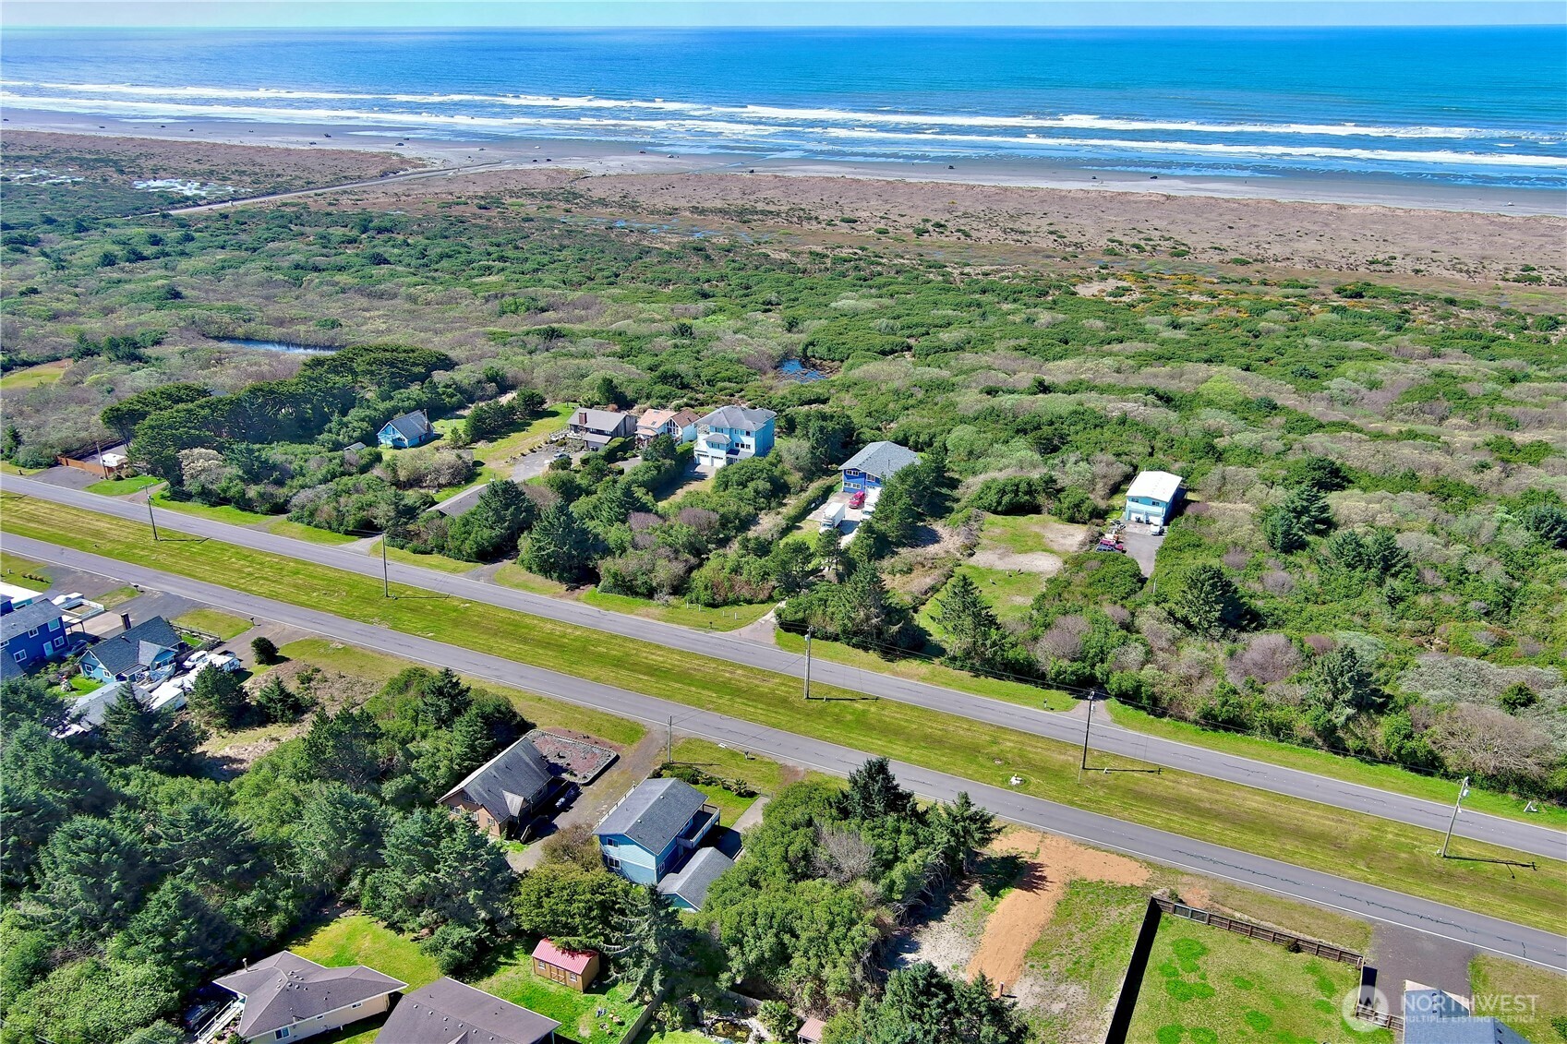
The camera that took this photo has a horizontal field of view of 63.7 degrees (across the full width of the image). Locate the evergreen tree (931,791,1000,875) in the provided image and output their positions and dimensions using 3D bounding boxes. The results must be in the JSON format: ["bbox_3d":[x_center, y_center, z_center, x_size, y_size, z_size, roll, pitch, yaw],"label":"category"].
[{"bbox_3d":[21.944,36.751,149.309,8.400,10.987,8.400,0,22,0],"label":"evergreen tree"}]

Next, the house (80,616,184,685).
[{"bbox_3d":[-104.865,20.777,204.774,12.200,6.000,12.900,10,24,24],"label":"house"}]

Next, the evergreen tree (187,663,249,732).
[{"bbox_3d":[-80.737,24.455,180.214,8.200,9.300,8.200,0,22,0],"label":"evergreen tree"}]

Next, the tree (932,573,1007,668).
[{"bbox_3d":[30.670,15.554,205.188,11.600,15.400,11.600,0,22,0],"label":"tree"}]

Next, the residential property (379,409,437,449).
[{"bbox_3d":[-90.387,-22.346,301.896,9.200,6.200,11.000,10,24,23],"label":"residential property"}]

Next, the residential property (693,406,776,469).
[{"bbox_3d":[-10.568,-19.623,288.396,14.300,11.000,14.500,8,23,19],"label":"residential property"}]

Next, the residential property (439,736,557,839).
[{"bbox_3d":[-36.844,33.809,162.932,9.800,6.400,12.200,10,24,24],"label":"residential property"}]

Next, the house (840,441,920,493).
[{"bbox_3d":[21.390,-11.553,276.743,11.800,6.300,18.500,9,24,22],"label":"house"}]

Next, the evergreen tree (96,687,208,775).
[{"bbox_3d":[-91.132,28.037,178.680,13.200,11.800,13.200,0,22,0],"label":"evergreen tree"}]

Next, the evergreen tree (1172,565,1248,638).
[{"bbox_3d":[73.928,12.888,216.490,11.900,12.000,11.900,0,22,0],"label":"evergreen tree"}]

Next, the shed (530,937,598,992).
[{"bbox_3d":[-22.890,46.674,134.366,6.129,3.677,3.524,10,24,24],"label":"shed"}]

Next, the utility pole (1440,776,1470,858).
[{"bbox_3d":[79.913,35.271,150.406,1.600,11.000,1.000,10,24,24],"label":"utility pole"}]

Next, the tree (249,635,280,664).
[{"bbox_3d":[-81.523,20.007,198.135,4.300,4.300,4.300,0,22,0],"label":"tree"}]

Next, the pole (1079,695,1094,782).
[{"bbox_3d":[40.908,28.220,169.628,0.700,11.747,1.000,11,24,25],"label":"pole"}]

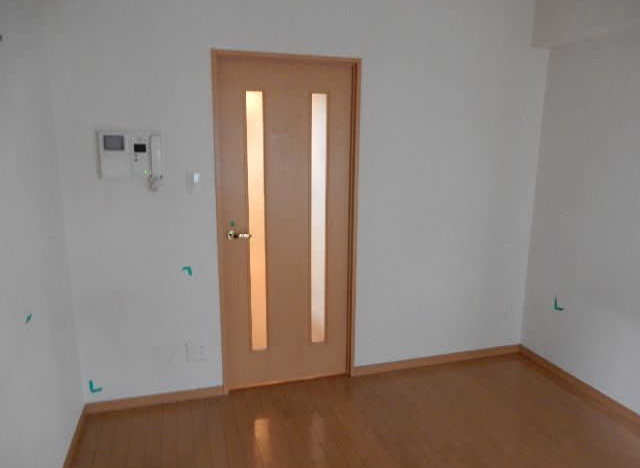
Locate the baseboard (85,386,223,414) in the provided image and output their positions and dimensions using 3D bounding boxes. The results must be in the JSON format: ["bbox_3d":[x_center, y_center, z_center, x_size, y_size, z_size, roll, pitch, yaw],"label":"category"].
[{"bbox_3d":[-0.925,0.950,2.636,0.741,0.063,0.015,-3,12,-16],"label":"baseboard"}]

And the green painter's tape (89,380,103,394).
[{"bbox_3d":[-1.224,0.838,2.528,0.062,0.075,0.004,-3,12,-16],"label":"green painter's tape"}]

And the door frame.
[{"bbox_3d":[-0.179,-0.017,2.699,0.800,1.940,0.070,-3,12,-16],"label":"door frame"}]

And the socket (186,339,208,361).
[{"bbox_3d":[-0.706,0.671,2.649,0.117,0.120,0.012,-3,12,-16],"label":"socket"}]

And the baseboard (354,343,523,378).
[{"bbox_3d":[0.830,0.859,3.154,1.280,0.063,0.015,-3,12,-16],"label":"baseboard"}]

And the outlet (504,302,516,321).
[{"bbox_3d":[1.337,0.554,3.249,0.075,0.122,0.012,-3,12,-16],"label":"outlet"}]

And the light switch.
[{"bbox_3d":[-0.675,-0.279,2.469,0.072,0.120,0.014,-3,12,-16],"label":"light switch"}]

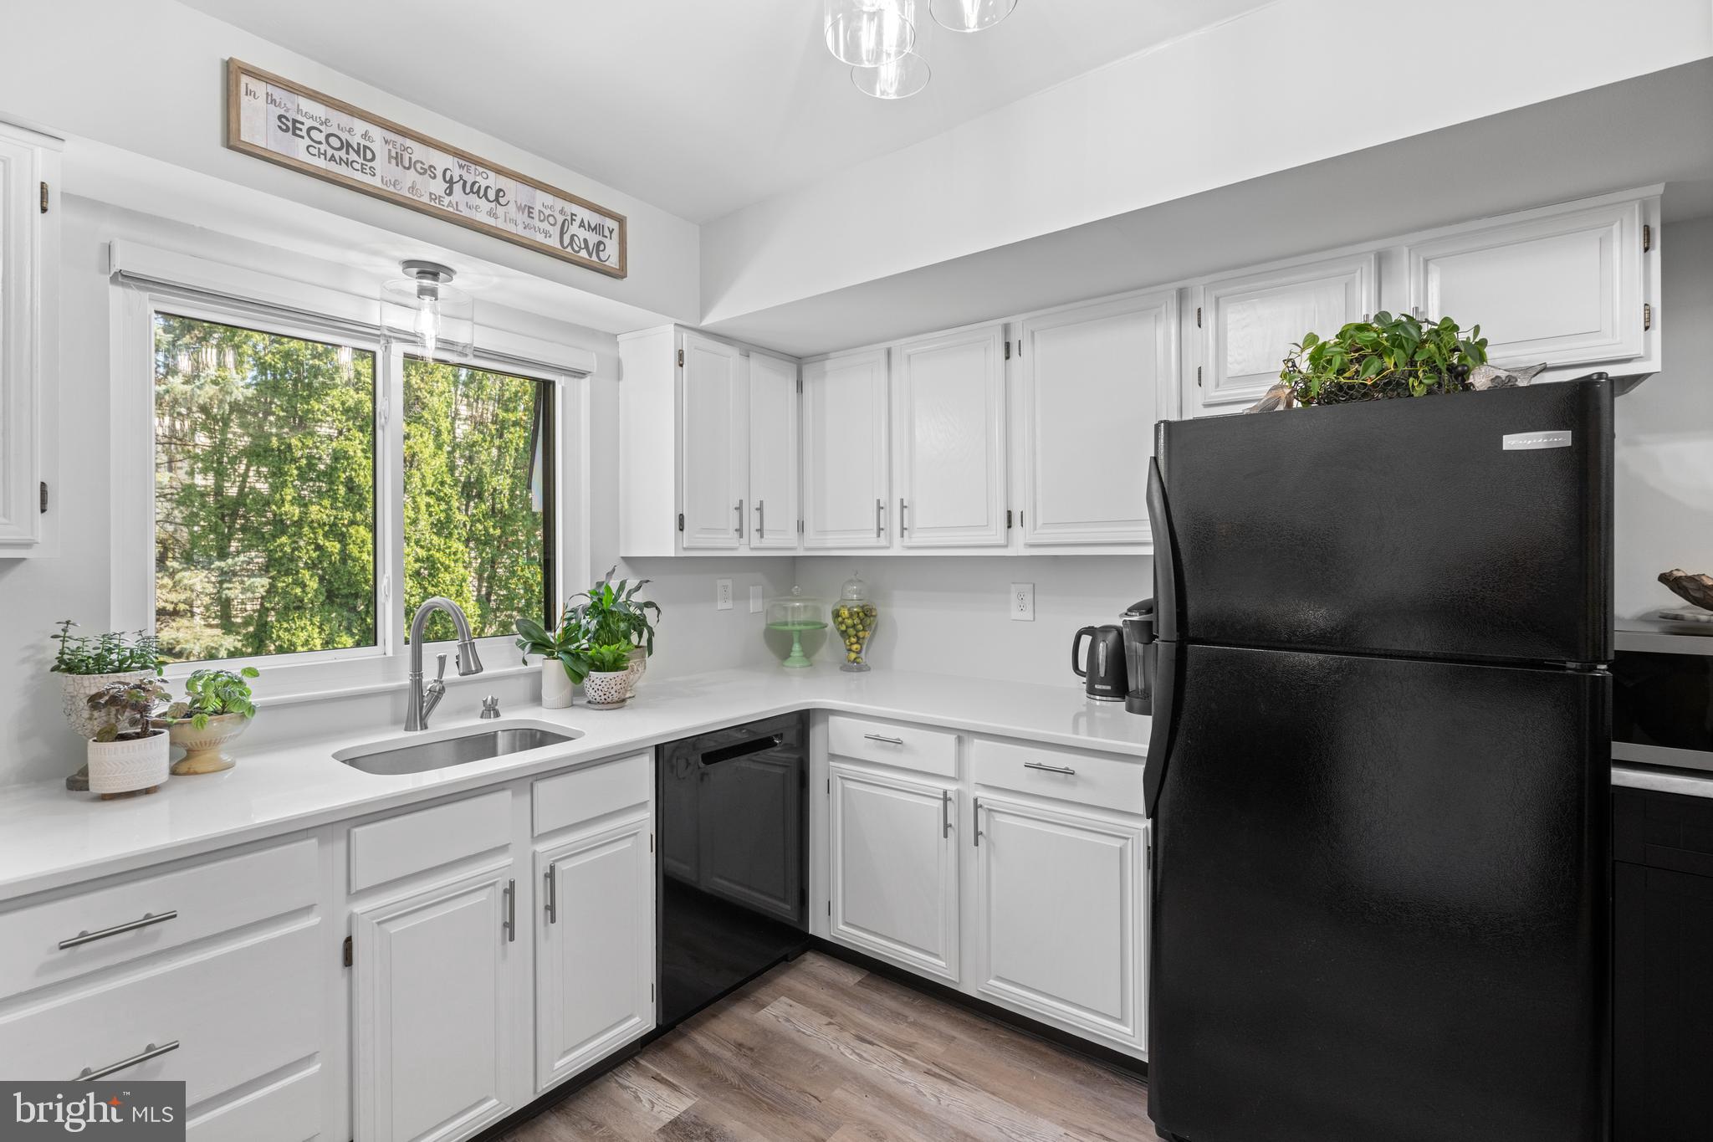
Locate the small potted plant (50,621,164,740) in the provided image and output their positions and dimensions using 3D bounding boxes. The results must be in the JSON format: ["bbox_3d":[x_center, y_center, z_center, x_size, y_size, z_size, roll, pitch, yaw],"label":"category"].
[{"bbox_3d":[-1.532,0.269,1.557,0.160,0.335,0.165,0,1,37],"label":"small potted plant"}]

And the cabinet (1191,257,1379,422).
[{"bbox_3d":[1.172,-0.600,2.079,0.440,0.367,0.325,0,1,37],"label":"cabinet"}]

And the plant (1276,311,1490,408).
[{"bbox_3d":[1.133,-0.436,1.645,0.360,0.185,0.220,0,1,37],"label":"plant"}]

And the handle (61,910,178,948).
[{"bbox_3d":[-1.144,0.555,1.183,0.034,0.012,0.133,0,1,37],"label":"handle"}]

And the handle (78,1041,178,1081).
[{"bbox_3d":[-1.140,0.765,1.182,0.036,0.013,0.132,1,1,37],"label":"handle"}]

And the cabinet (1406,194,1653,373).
[{"bbox_3d":[1.571,-0.608,1.812,0.430,0.377,0.320,1,1,37],"label":"cabinet"}]

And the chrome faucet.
[{"bbox_3d":[-1.100,0.250,2.036,0.243,0.362,0.100,0,1,28],"label":"chrome faucet"}]

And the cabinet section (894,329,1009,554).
[{"bbox_3d":[0.404,-0.432,2.648,0.405,0.700,0.300,1,1,37],"label":"cabinet section"}]

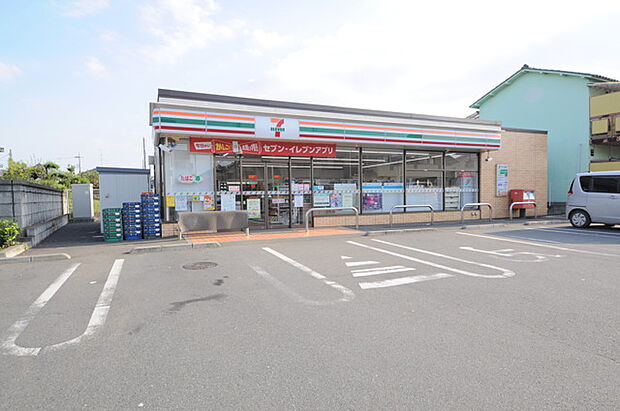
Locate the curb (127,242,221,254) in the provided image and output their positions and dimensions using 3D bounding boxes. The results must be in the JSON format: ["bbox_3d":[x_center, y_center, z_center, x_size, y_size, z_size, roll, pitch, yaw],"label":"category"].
[{"bbox_3d":[-2.977,0.935,8.094,1.930,0.100,0.180,-2,3,-24],"label":"curb"}]

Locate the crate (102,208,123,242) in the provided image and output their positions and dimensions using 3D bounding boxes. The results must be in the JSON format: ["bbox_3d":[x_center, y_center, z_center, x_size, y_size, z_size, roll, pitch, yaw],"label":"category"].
[{"bbox_3d":[-4.912,0.474,9.067,0.400,0.800,0.500,-2,3,-24],"label":"crate"}]

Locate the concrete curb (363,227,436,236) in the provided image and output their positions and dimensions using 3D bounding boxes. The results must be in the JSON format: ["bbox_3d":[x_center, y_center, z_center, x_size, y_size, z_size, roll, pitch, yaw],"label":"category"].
[{"bbox_3d":[2.754,0.759,10.693,2.720,0.100,0.160,-2,3,-24],"label":"concrete curb"}]

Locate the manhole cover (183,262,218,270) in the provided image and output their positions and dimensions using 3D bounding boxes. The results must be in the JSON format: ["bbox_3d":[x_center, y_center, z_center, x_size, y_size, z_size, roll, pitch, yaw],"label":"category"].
[{"bbox_3d":[-1.930,1.071,6.365,0.620,0.030,0.620,-2,3,-24],"label":"manhole cover"}]

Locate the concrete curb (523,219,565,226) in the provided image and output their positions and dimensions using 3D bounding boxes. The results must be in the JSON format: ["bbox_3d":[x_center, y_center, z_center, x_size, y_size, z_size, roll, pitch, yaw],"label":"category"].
[{"bbox_3d":[8.630,0.585,13.237,2.370,0.100,0.160,-2,3,-24],"label":"concrete curb"}]

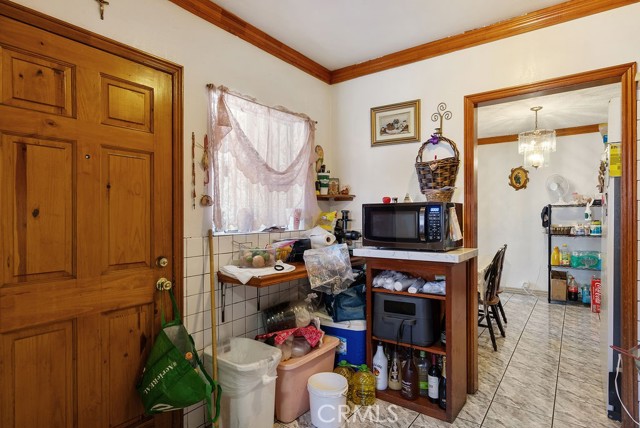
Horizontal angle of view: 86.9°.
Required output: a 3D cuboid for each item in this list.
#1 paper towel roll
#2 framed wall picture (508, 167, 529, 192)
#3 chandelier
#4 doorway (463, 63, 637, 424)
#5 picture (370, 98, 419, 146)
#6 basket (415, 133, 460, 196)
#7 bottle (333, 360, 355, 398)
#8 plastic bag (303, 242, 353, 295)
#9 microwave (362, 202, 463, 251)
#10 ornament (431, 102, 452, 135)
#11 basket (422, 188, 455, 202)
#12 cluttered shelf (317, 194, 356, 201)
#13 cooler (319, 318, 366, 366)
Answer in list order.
[{"bbox_3d":[-0.008,0.198,2.530,0.110,0.110,0.260,0,0,-44],"label":"paper towel roll"},{"bbox_3d":[3.102,-0.558,5.269,0.270,0.380,0.030,0,0,37],"label":"framed wall picture"},{"bbox_3d":[2.571,-0.896,4.000,0.380,0.730,0.380,0,0,37],"label":"chandelier"},{"bbox_3d":[1.407,0.210,2.164,0.895,2.080,0.130,0,0,37],"label":"doorway"},{"bbox_3d":[0.595,-0.718,2.707,0.425,0.320,0.030,0,0,37],"label":"picture"},{"bbox_3d":[0.834,-0.346,2.390,0.300,0.440,0.220,0,0,37],"label":"basket"},{"bbox_3d":[0.171,1.120,2.310,0.150,0.260,0.150,0,0,37],"label":"bottle"},{"bbox_3d":[0.055,0.350,2.170,0.280,0.300,0.160,-12,-6,17],"label":"plastic bag"},{"bbox_3d":[0.646,0.085,2.381,0.560,0.310,0.450,0,0,37],"label":"microwave"},{"bbox_3d":[0.885,-0.690,2.463,0.160,0.250,0.050,0,0,37],"label":"ornament"},{"bbox_3d":[0.813,-0.120,2.310,0.200,0.100,0.190,0,0,37],"label":"basket"},{"bbox_3d":[0.112,-0.142,2.988,0.380,0.050,0.220,0,0,-8],"label":"cluttered shelf"},{"bbox_3d":[0.195,1.037,2.772,0.460,0.430,0.330,0,0,32],"label":"cooler"}]

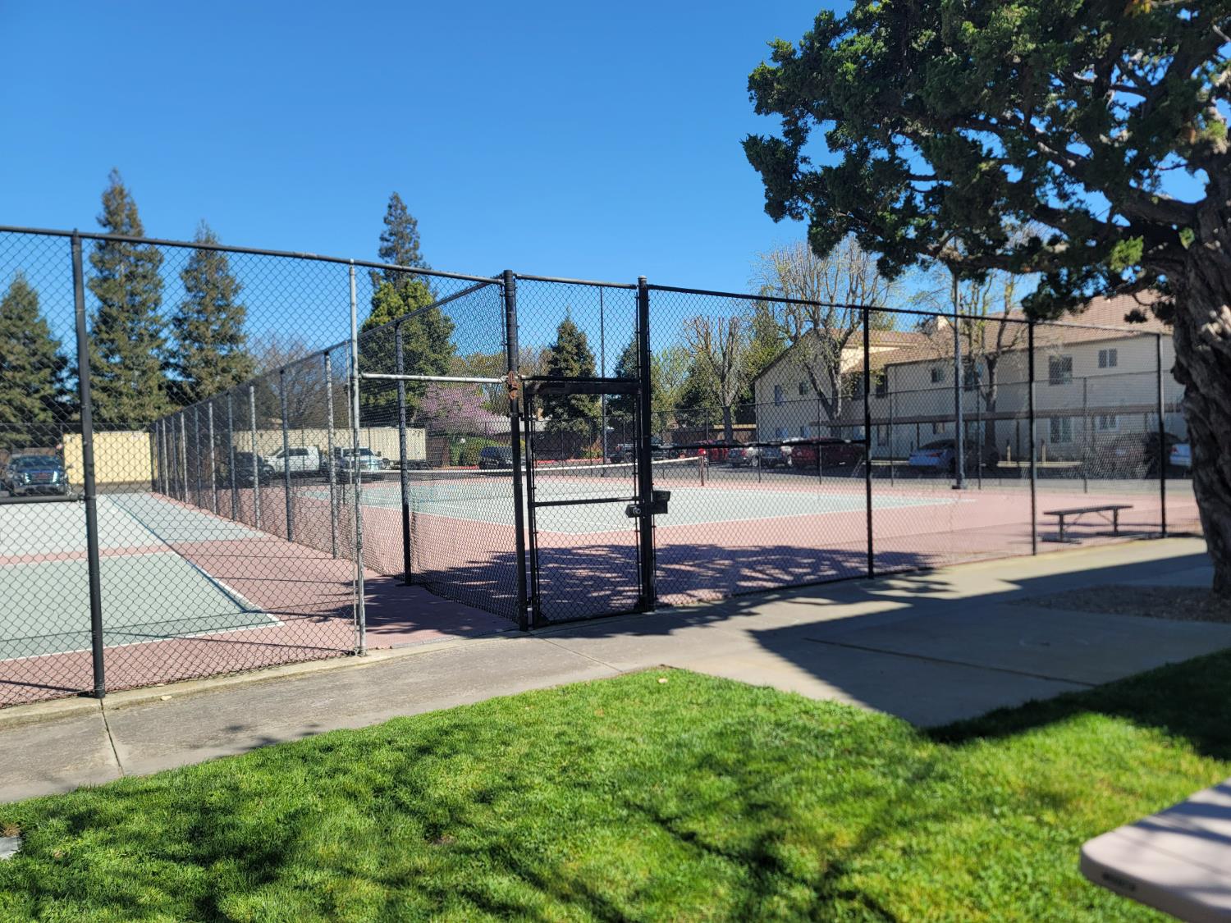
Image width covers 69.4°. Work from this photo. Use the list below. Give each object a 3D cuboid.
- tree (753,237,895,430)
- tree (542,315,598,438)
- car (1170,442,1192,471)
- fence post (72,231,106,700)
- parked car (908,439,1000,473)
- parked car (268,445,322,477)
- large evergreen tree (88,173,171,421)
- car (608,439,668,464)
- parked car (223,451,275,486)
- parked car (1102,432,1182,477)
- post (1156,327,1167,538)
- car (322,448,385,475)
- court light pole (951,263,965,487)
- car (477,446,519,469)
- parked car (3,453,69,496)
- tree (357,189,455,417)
[{"bbox_3d":[12.582,-6.778,54.375,8.600,14.000,8.600,-2,1,-32],"label":"tree"},{"bbox_3d":[-4.680,-7.649,91.887,5.800,15.200,5.800,-1,1,0],"label":"tree"},{"bbox_3d":[21.972,-0.341,31.688,4.700,1.460,1.830,-2,1,-32],"label":"car"},{"bbox_3d":[-3.448,0.024,5.837,0.070,3.050,0.070,-2,1,-32],"label":"fence post"},{"bbox_3d":[15.763,-0.337,41.416,4.650,1.440,1.820,-2,1,-32],"label":"parked car"},{"bbox_3d":[-21.161,0.133,56.302,5.000,1.930,1.950,-2,1,-32],"label":"parked car"},{"bbox_3d":[-38.069,-10.781,68.805,5.900,24.000,5.900,-2,1,-32],"label":"large evergreen tree"},{"bbox_3d":[2.033,-0.639,66.488,5.100,1.850,1.920,-2,1,-32],"label":"car"},{"bbox_3d":[-18.782,0.303,45.054,1.980,1.760,4.800,-2,1,-32],"label":"parked car"},{"bbox_3d":[19.812,-0.351,32.423,4.600,1.600,1.860,-2,1,-32],"label":"parked car"},{"bbox_3d":[8.070,-0.410,13.137,0.060,3.030,0.060,-2,1,-32],"label":"post"},{"bbox_3d":[-15.961,0.035,54.012,1.980,1.820,5.100,-2,1,-37],"label":"car"},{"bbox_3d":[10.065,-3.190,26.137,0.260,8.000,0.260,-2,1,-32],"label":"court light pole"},{"bbox_3d":[-8.354,-0.253,64.816,1.850,1.700,4.500,-2,1,-32],"label":"car"},{"bbox_3d":[-26.137,0.523,40.508,2.050,1.860,5.400,-2,1,-32],"label":"parked car"},{"bbox_3d":[-19.706,-12.016,81.779,8.700,25.200,8.700,-2,1,-32],"label":"tree"}]

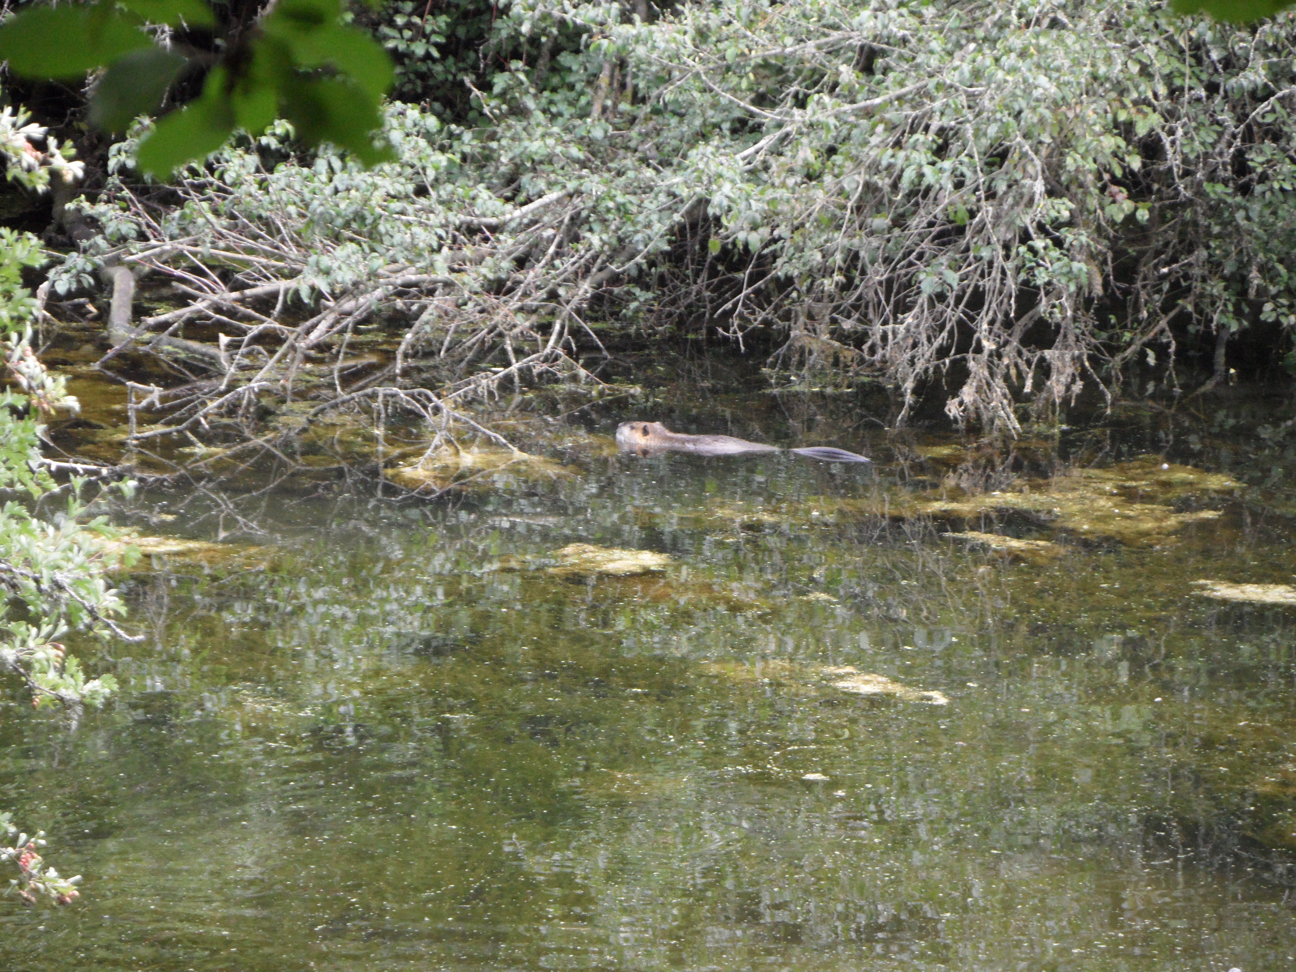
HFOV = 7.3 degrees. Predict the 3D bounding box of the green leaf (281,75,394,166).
[{"bbox_3d":[-0.170,-0.198,5.500,0.070,0.041,0.012,37,1,-3],"label":"green leaf"}]

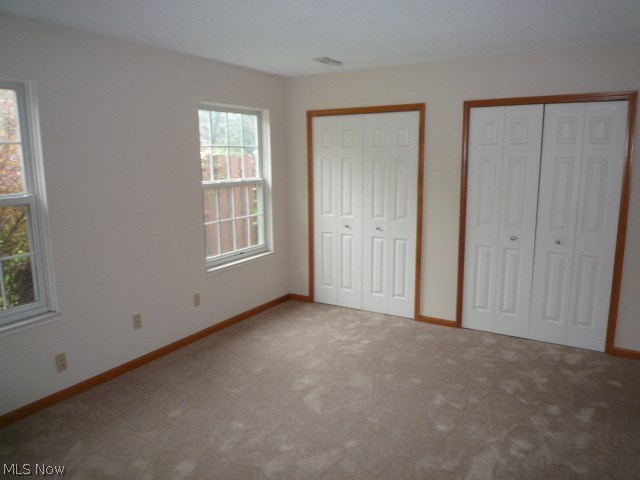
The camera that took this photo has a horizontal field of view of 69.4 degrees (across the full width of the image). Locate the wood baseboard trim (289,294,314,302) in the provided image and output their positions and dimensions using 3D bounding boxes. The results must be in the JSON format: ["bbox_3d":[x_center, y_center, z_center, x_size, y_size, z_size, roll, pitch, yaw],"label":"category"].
[{"bbox_3d":[-0.224,0.663,5.354,0.260,0.065,0.018,5,12,32],"label":"wood baseboard trim"}]

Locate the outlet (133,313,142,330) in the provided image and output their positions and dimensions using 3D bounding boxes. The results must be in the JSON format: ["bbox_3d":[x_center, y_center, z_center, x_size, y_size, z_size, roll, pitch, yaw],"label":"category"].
[{"bbox_3d":[-1.436,0.642,3.636,0.012,0.115,0.070,5,12,32],"label":"outlet"}]

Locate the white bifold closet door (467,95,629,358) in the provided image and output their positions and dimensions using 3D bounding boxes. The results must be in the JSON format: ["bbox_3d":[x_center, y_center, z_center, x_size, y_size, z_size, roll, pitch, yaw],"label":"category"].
[{"bbox_3d":[1.840,-0.112,3.932,1.171,2.013,0.090,5,12,32],"label":"white bifold closet door"}]

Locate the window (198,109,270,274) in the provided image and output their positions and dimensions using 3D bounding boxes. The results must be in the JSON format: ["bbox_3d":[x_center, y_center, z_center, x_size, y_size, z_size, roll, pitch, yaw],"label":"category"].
[{"bbox_3d":[-0.801,-0.530,4.537,0.100,1.490,0.970,5,12,32],"label":"window"}]

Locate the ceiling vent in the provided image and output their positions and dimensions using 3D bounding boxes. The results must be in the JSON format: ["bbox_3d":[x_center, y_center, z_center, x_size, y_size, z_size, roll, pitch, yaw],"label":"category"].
[{"bbox_3d":[0.077,-1.599,4.153,0.135,0.025,0.360,5,12,32],"label":"ceiling vent"}]

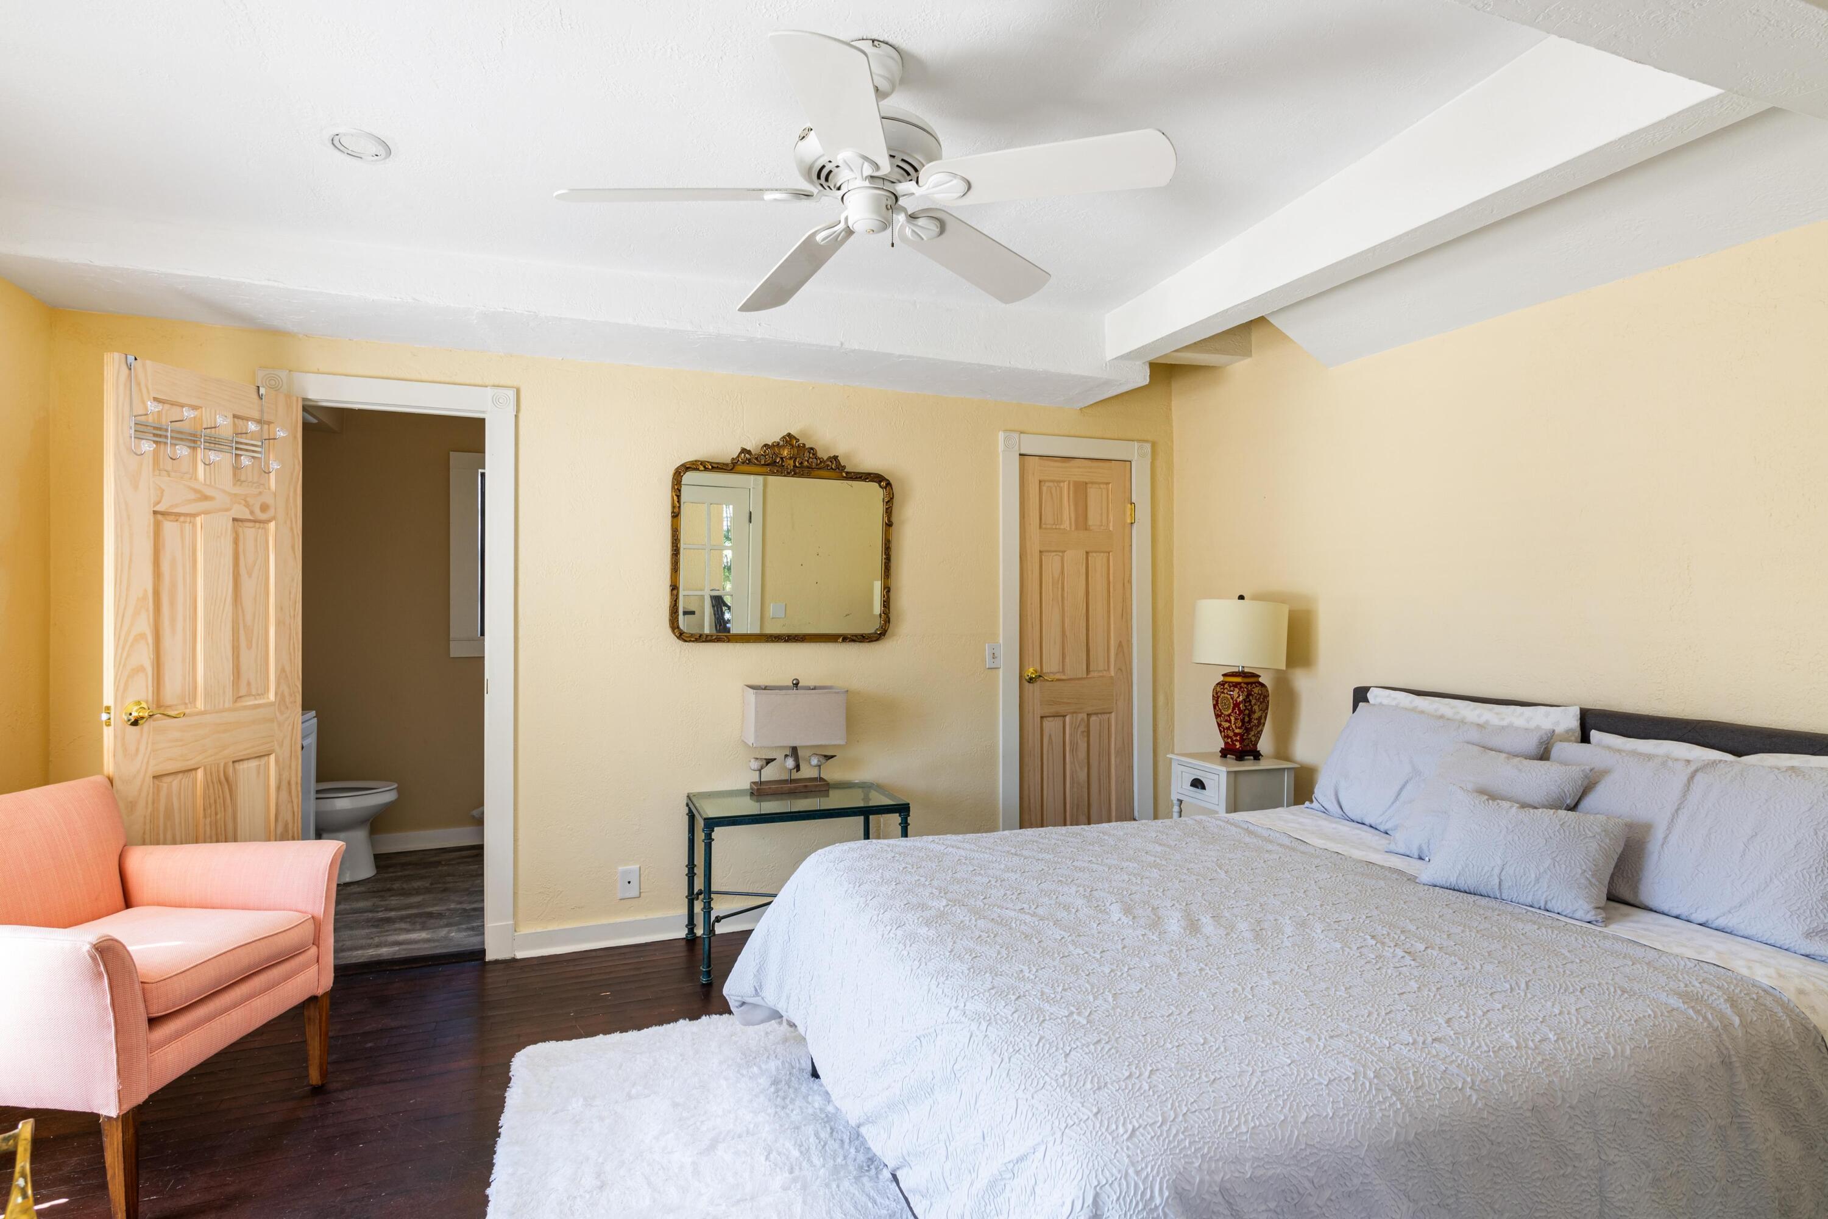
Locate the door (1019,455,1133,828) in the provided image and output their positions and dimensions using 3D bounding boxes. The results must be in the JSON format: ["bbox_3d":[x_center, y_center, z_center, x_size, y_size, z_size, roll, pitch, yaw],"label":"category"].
[{"bbox_3d":[0.774,0.297,4.126,0.610,2.030,0.045,0,0,-19],"label":"door"}]

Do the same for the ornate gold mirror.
[{"bbox_3d":[-0.538,-0.301,3.625,0.935,0.880,0.055,0,0,-19],"label":"ornate gold mirror"}]

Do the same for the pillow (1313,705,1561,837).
[{"bbox_3d":[1.547,0.502,2.663,0.165,0.420,0.675,32,-11,-16],"label":"pillow"}]

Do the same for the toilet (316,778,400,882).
[{"bbox_3d":[-2.982,0.956,4.311,0.720,0.760,0.420,0,0,-19],"label":"toilet"}]

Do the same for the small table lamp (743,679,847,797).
[{"bbox_3d":[-0.482,0.516,3.541,0.385,0.460,0.190,0,0,-19],"label":"small table lamp"}]

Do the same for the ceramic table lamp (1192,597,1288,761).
[{"bbox_3d":[1.345,0.288,3.563,0.365,0.660,0.365,0,0,-19],"label":"ceramic table lamp"}]

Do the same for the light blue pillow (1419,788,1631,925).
[{"bbox_3d":[1.401,0.553,1.991,0.135,0.280,0.390,44,-19,-20],"label":"light blue pillow"}]

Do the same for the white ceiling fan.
[{"bbox_3d":[-0.099,-1.017,1.911,1.250,0.385,1.230,0,0,6],"label":"white ceiling fan"}]

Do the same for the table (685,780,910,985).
[{"bbox_3d":[-0.451,1.036,3.390,0.775,0.580,0.460,0,0,-19],"label":"table"}]

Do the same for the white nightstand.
[{"bbox_3d":[1.301,0.971,3.516,0.345,0.705,0.367,0,0,-19],"label":"white nightstand"}]

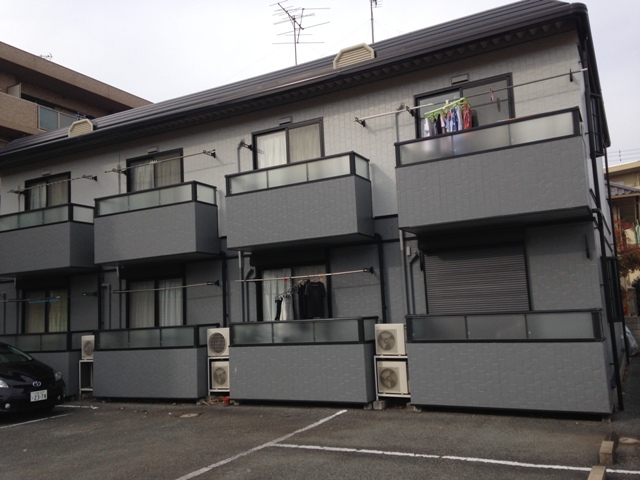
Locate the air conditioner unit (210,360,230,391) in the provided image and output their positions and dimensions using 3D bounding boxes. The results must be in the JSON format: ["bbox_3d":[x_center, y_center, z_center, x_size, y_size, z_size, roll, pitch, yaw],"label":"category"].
[{"bbox_3d":[-1.806,2.648,11.917,0.523,0.523,0.271,-7,-8,29],"label":"air conditioner unit"}]

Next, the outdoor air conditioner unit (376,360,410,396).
[{"bbox_3d":[1.285,2.307,10.236,0.533,0.523,0.271,-7,-8,29],"label":"outdoor air conditioner unit"}]

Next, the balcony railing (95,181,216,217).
[{"bbox_3d":[-3.630,-0.796,13.349,2.896,0.416,0.706,-7,-8,28],"label":"balcony railing"}]

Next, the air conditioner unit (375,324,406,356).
[{"bbox_3d":[1.252,1.693,10.366,0.527,0.523,0.269,-7,-8,28],"label":"air conditioner unit"}]

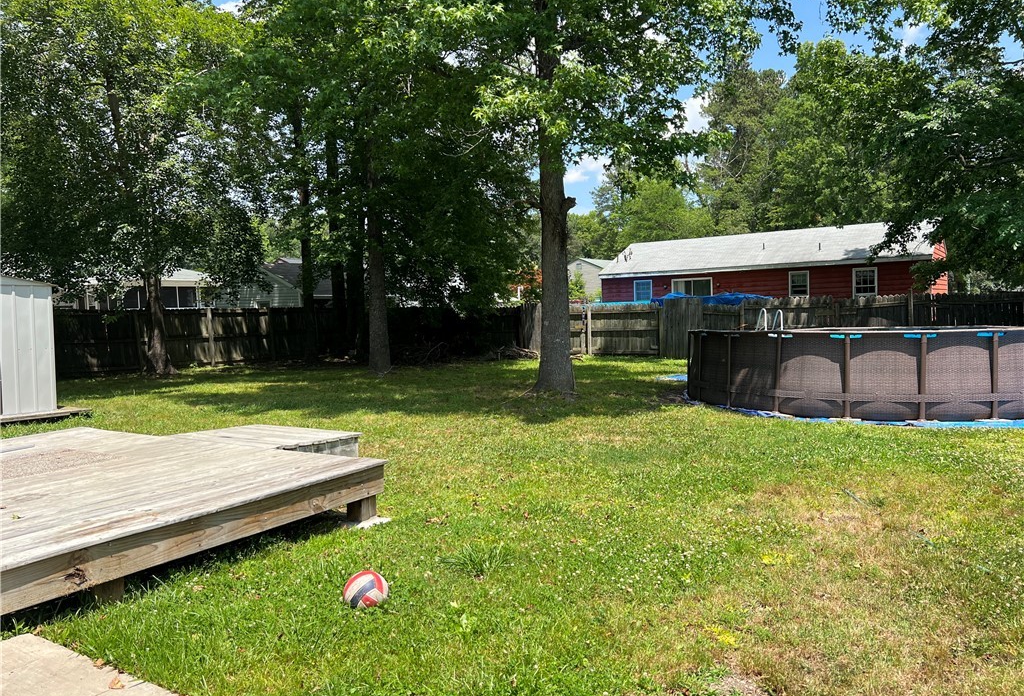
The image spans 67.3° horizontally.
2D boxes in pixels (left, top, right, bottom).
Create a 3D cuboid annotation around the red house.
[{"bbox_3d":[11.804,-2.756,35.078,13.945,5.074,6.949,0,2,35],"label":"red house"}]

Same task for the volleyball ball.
[{"bbox_3d":[-0.677,1.145,3.580,0.210,0.210,0.210,-1,2,0],"label":"volleyball ball"}]

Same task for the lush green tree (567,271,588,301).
[{"bbox_3d":[3.443,-2.143,40.056,1.350,3.777,1.350,-1,2,0],"label":"lush green tree"}]

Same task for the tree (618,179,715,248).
[{"bbox_3d":[10.752,-6.235,53.161,6.600,10.897,6.600,-1,2,0],"label":"tree"}]

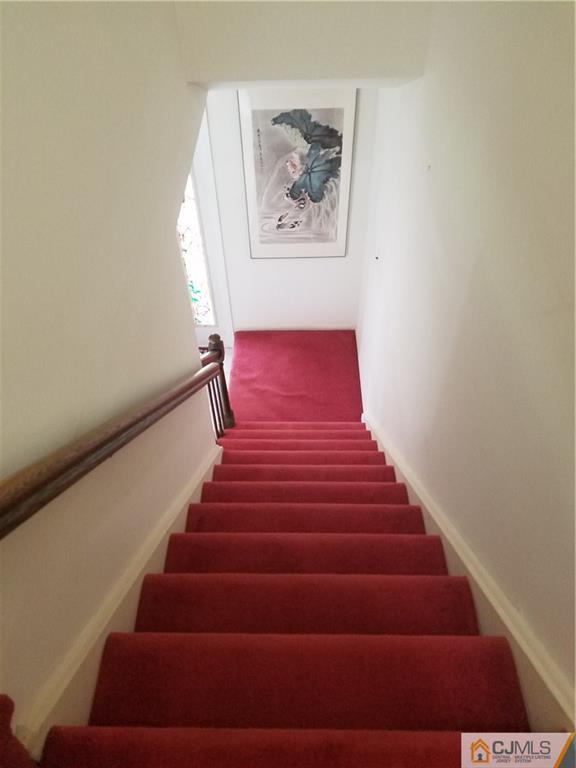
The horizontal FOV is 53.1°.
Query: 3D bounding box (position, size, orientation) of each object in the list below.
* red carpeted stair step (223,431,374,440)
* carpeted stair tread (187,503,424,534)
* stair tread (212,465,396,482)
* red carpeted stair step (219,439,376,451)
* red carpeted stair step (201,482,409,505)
[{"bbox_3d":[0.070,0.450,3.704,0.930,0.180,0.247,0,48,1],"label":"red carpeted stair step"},{"bbox_3d":[0.062,0.564,2.146,0.880,0.050,0.255,0,47,1],"label":"carpeted stair tread"},{"bbox_3d":[0.078,0.502,2.765,0.880,0.050,0.255,0,47,1],"label":"stair tread"},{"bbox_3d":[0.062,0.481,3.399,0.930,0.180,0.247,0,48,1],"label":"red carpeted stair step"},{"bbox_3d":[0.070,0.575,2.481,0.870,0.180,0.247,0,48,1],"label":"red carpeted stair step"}]

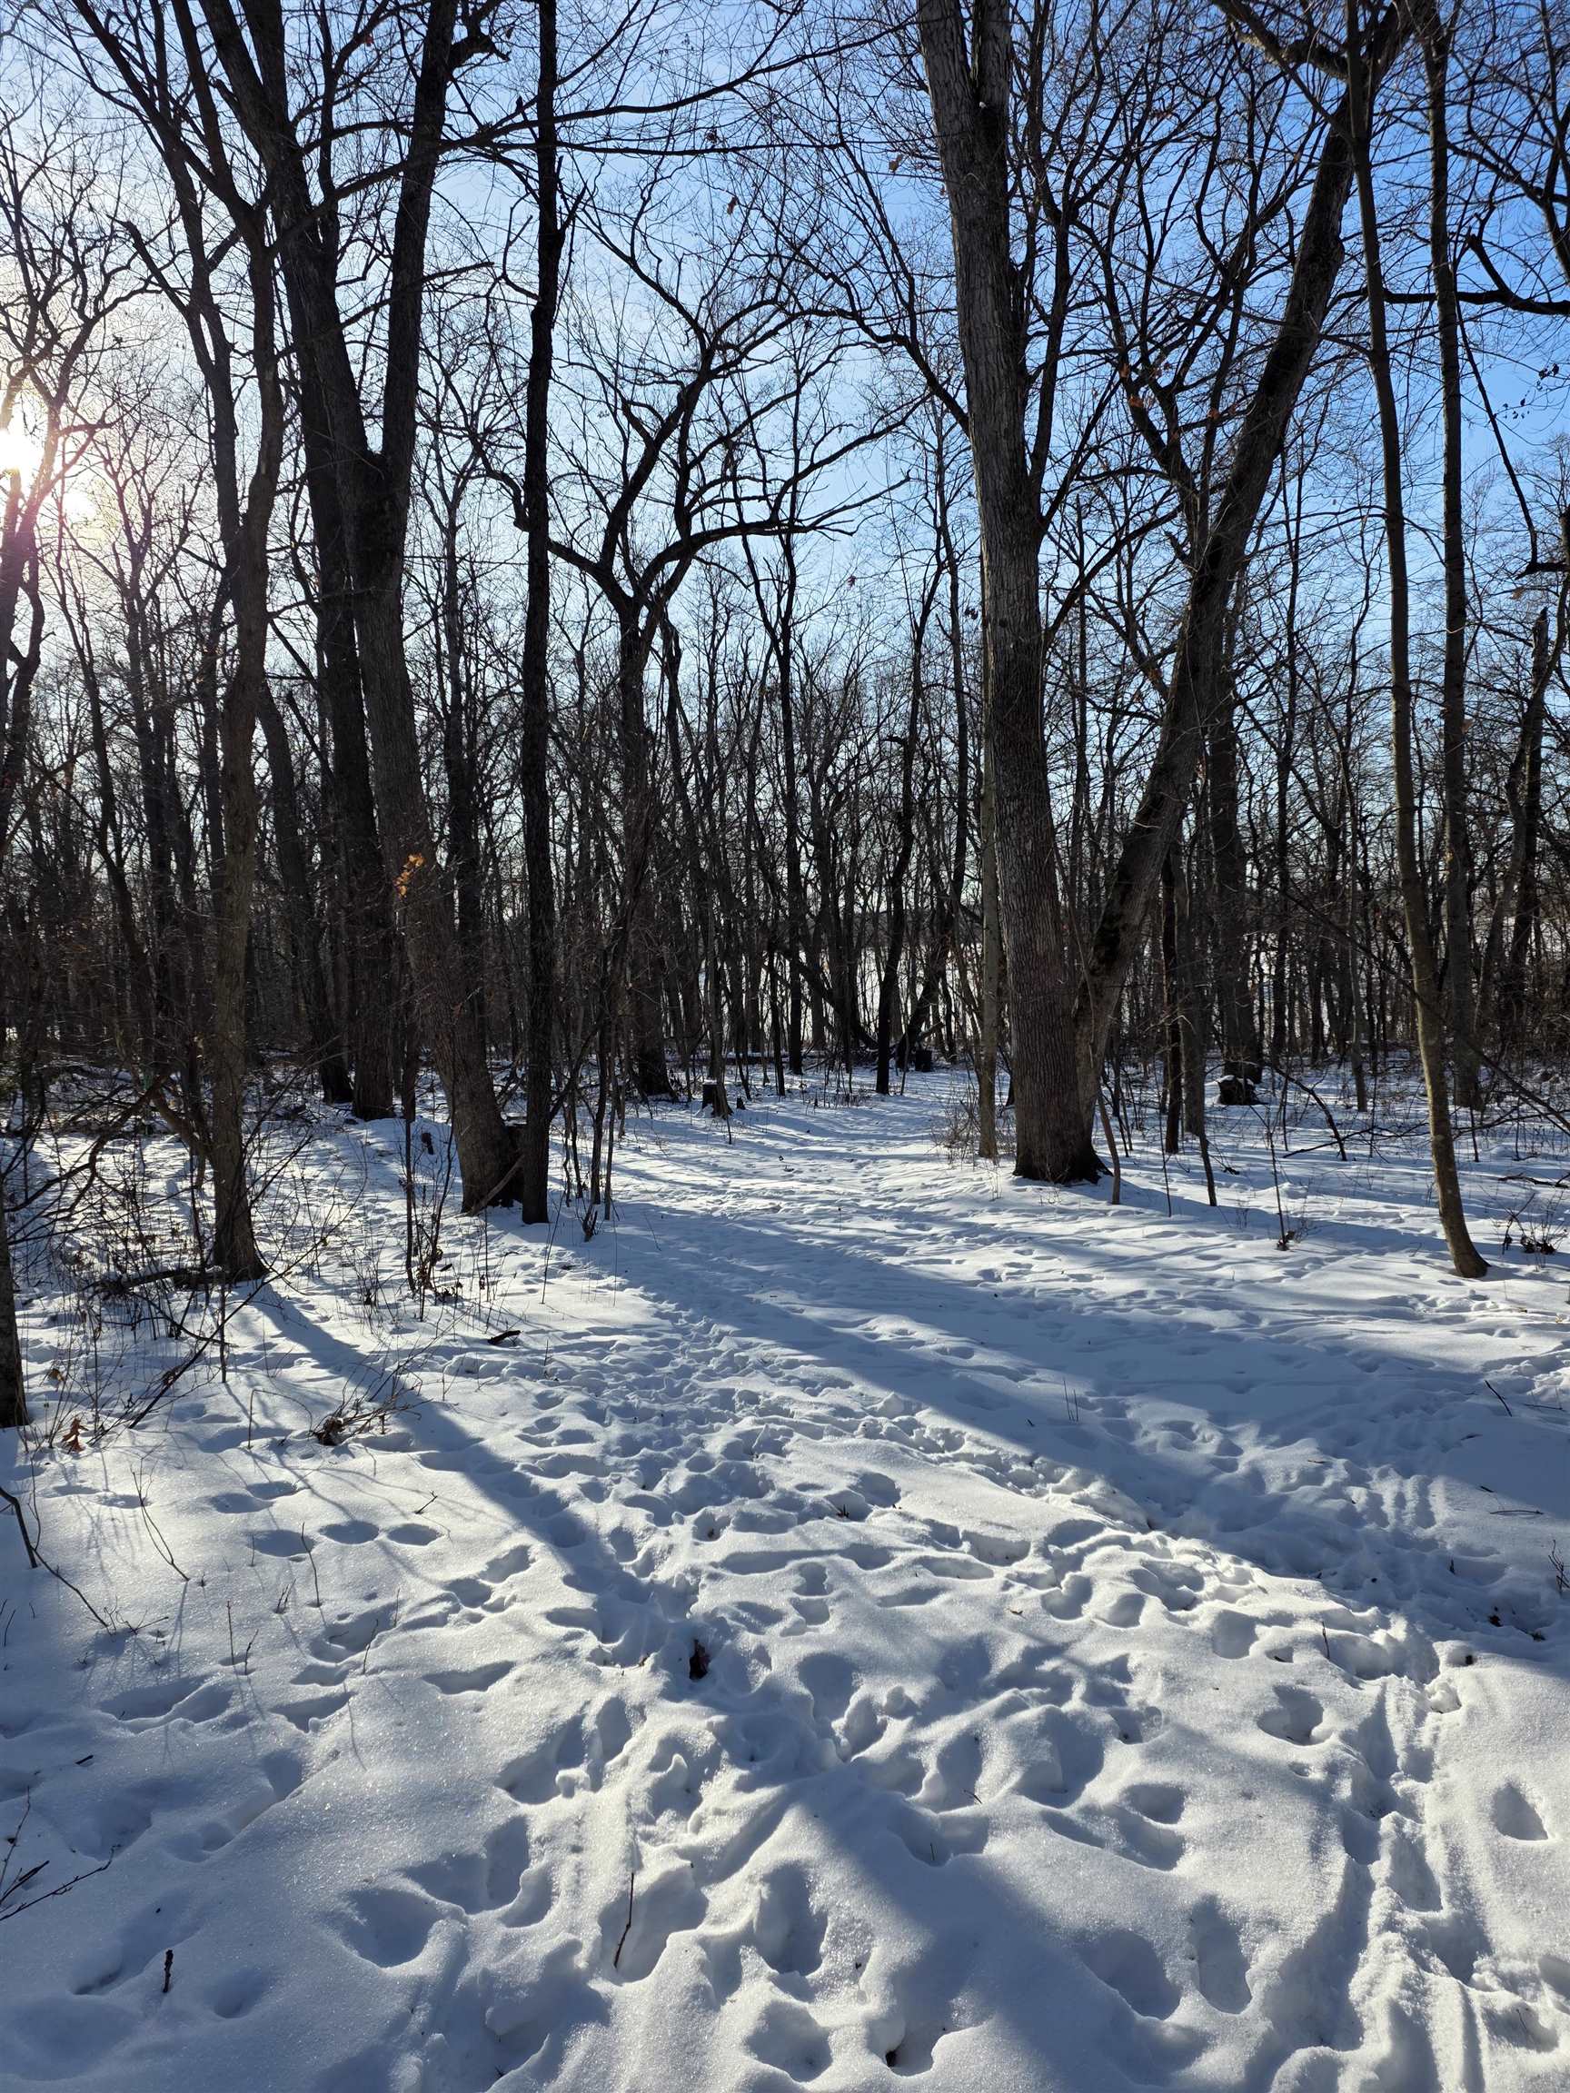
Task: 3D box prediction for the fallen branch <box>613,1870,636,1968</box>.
[{"bbox_3d":[-0.257,1.433,2.284,0.018,0.015,0.172,0,18,3],"label":"fallen branch"}]

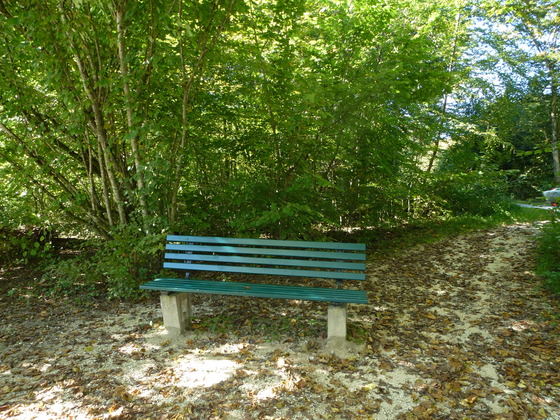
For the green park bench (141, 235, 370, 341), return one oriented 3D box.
[{"bbox_3d":[-0.213,0.695,3.530,1.950,0.765,0.590,2,7,10],"label":"green park bench"}]

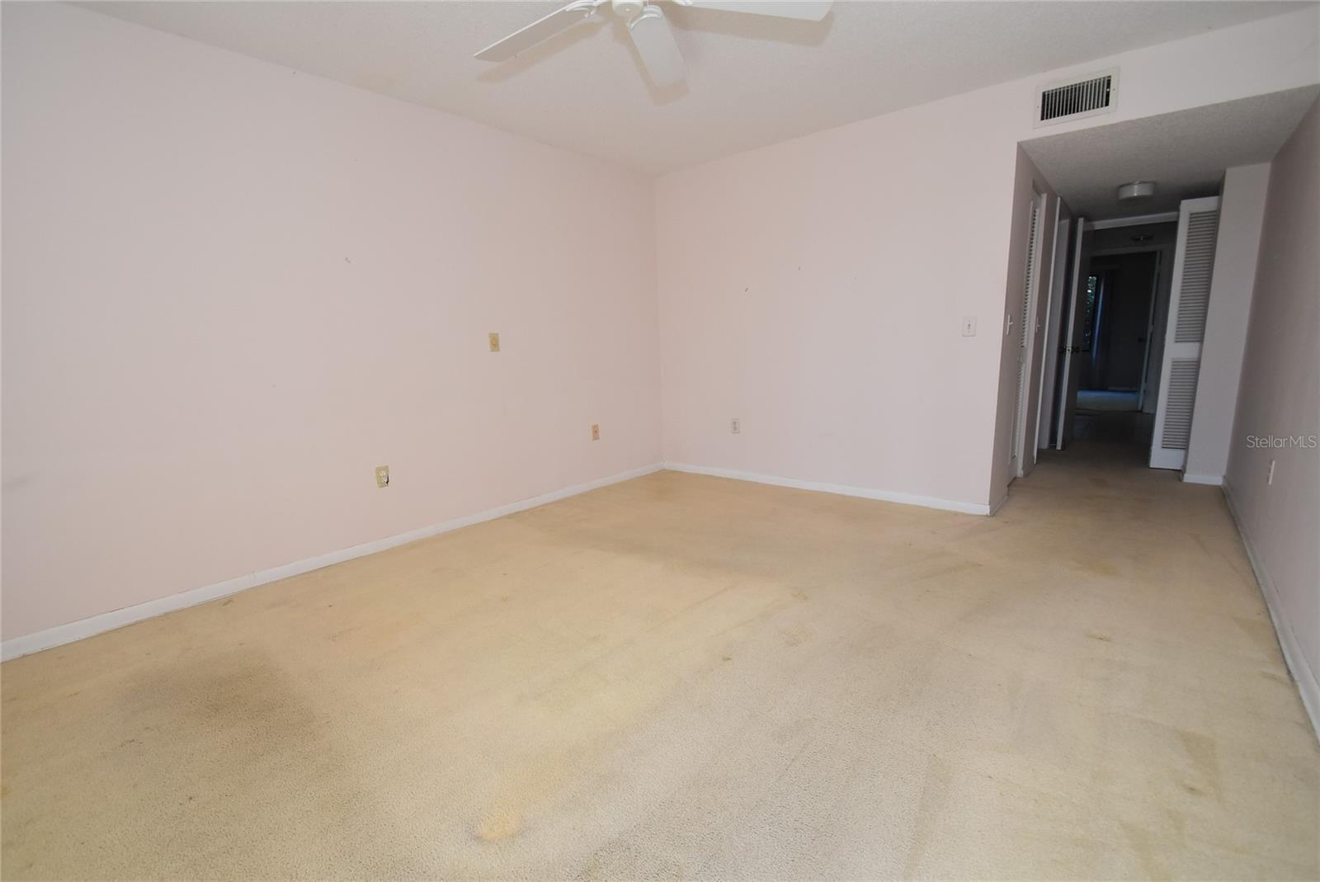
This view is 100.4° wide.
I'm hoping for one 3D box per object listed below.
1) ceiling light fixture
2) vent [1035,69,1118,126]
[{"bbox_3d":[3.523,-1.847,4.068,0.211,0.085,0.211,8,14,40],"label":"ceiling light fixture"},{"bbox_3d":[2.159,-1.778,2.864,0.350,0.205,0.030,8,14,40],"label":"vent"}]

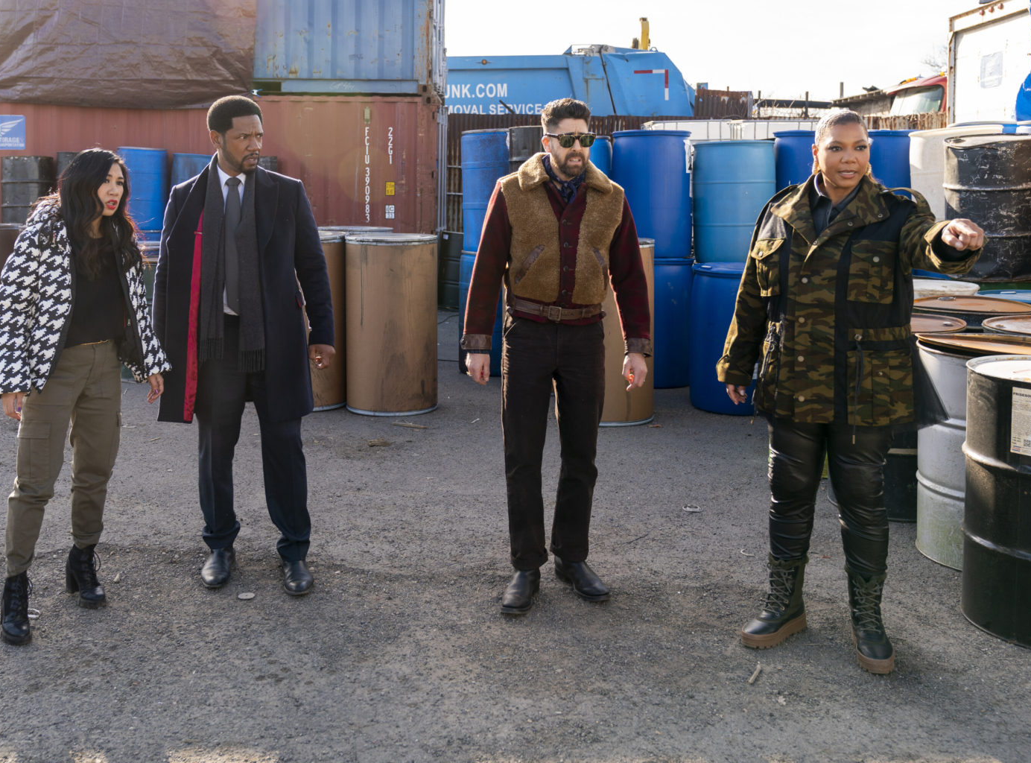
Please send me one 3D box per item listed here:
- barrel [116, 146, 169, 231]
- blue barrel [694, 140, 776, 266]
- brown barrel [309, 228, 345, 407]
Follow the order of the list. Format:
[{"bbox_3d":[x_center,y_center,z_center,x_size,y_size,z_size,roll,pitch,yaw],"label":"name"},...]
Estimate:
[{"bbox_3d":[-4.454,-2.297,12.500,0.585,0.930,0.585,0,9,0],"label":"barrel"},{"bbox_3d":[1.577,-1.281,7.550,0.585,0.890,0.585,0,9,0],"label":"blue barrel"},{"bbox_3d":[-1.406,-0.389,6.860,0.585,1.085,0.585,0,11,0],"label":"brown barrel"}]

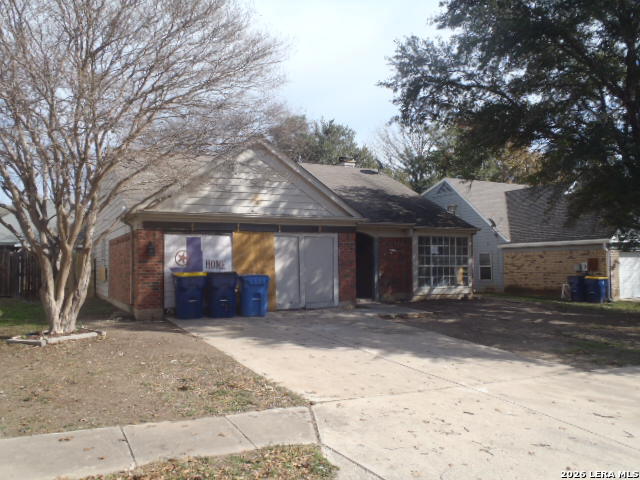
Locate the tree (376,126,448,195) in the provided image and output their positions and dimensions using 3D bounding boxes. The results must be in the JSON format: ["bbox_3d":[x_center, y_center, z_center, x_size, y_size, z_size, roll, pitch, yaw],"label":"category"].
[{"bbox_3d":[6.885,-2.783,38.721,5.600,11.851,5.600,1,-3,-28],"label":"tree"}]

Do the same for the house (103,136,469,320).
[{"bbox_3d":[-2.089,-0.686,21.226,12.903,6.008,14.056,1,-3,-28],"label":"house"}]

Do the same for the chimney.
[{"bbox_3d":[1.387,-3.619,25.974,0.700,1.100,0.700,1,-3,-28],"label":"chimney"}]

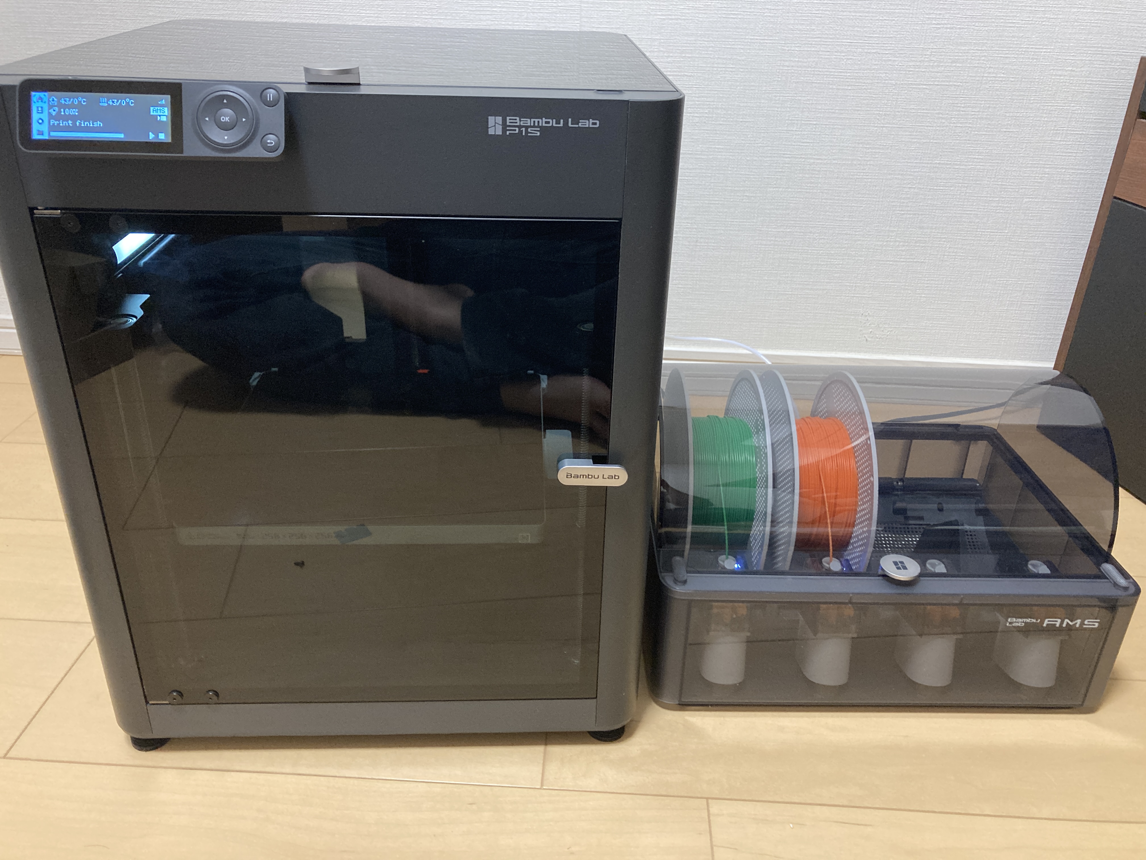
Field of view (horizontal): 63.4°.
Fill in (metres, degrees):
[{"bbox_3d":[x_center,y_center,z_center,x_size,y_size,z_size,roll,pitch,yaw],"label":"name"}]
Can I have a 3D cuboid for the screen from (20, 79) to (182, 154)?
[{"bbox_3d":[-0.241,-0.160,0.476,0.082,0.036,0.007,0,4,-3],"label":"screen"}]

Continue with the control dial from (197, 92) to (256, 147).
[{"bbox_3d":[-0.178,-0.160,0.476,0.029,0.029,0.006,0,4,-3],"label":"control dial"}]

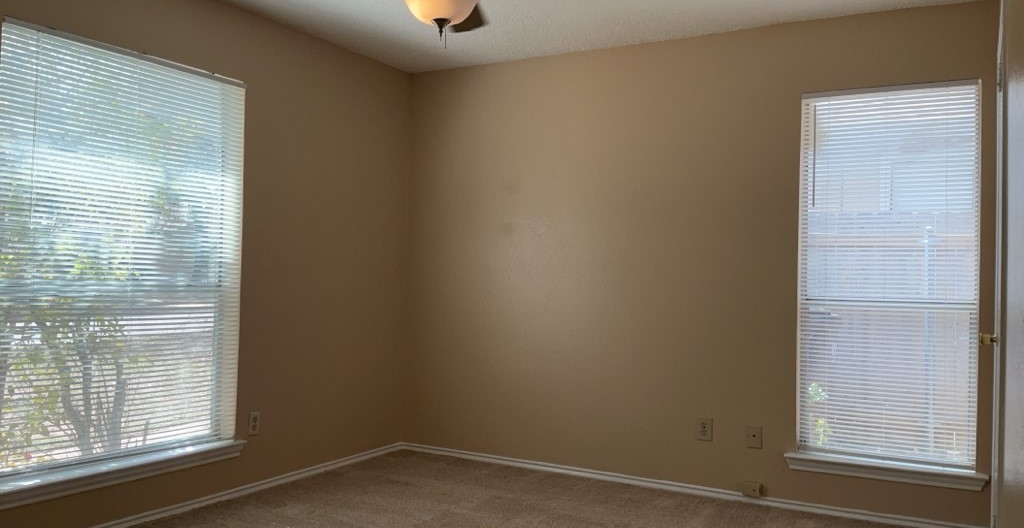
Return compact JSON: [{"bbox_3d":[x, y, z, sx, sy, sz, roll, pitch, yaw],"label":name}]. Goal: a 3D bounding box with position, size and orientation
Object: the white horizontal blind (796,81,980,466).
[{"bbox_3d":[1.773,0.073,3.812,0.795,1.835,0.100,1,-1,30],"label":"white horizontal blind"}]

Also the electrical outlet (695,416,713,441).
[{"bbox_3d":[1.009,0.872,4.203,0.075,0.116,0.012,1,-1,30],"label":"electrical outlet"}]

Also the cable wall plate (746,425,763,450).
[{"bbox_3d":[1.235,0.884,4.074,0.074,0.115,0.012,1,-1,30],"label":"cable wall plate"}]

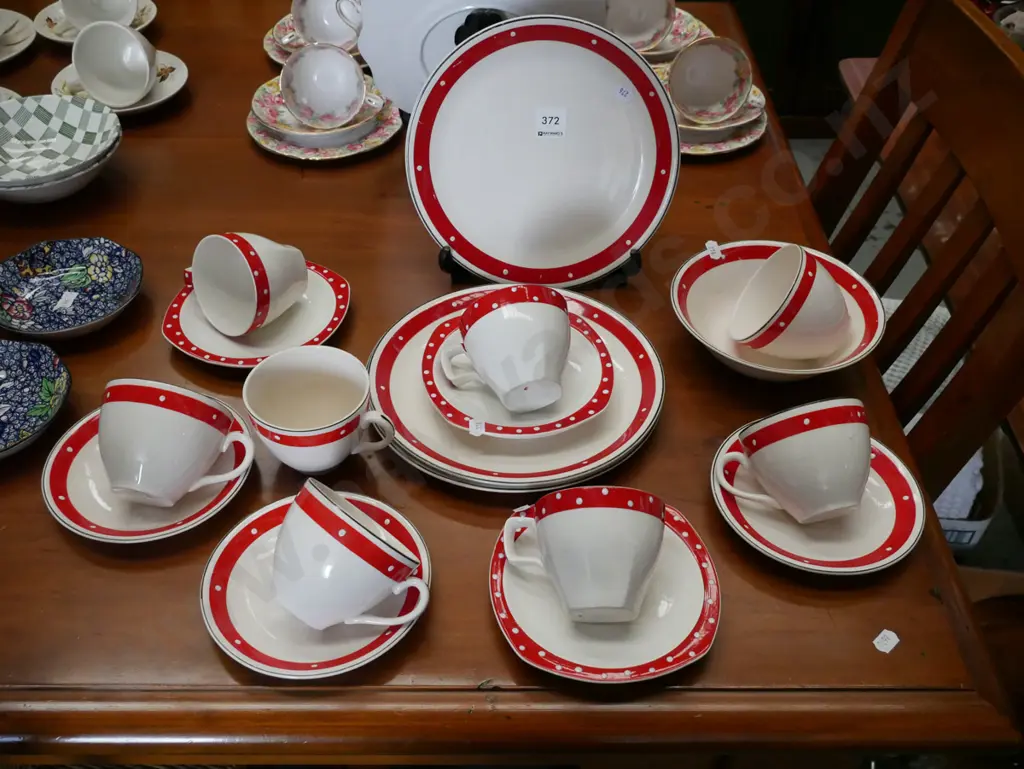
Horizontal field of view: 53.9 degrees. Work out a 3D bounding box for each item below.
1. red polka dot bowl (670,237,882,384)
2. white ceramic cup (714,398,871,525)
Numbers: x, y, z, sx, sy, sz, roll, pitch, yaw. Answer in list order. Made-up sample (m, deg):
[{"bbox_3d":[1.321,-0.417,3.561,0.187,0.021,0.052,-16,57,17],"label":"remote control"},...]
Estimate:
[{"bbox_3d":[0.222,-0.052,0.856,0.176,0.048,0.176,0,43,0],"label":"red polka dot bowl"},{"bbox_3d":[0.199,0.060,0.697,0.108,0.087,0.068,-13,70,4],"label":"white ceramic cup"}]

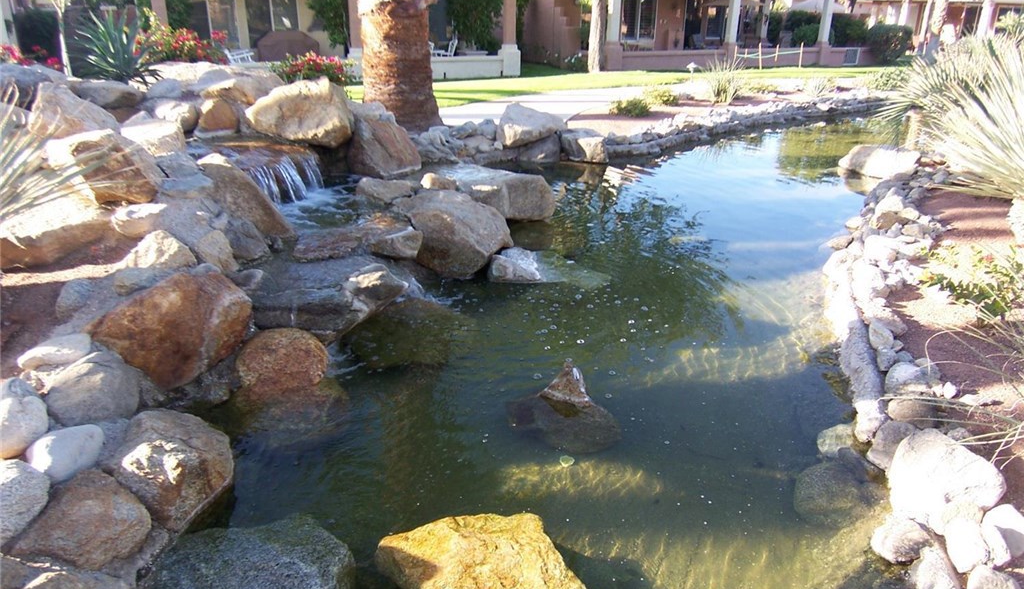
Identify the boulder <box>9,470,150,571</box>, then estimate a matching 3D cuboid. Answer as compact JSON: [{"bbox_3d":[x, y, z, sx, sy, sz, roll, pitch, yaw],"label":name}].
[{"bbox_3d":[-1.330,0.685,2.100,0.400,0.220,0.300,-15,26,-35],"label":"boulder"}]

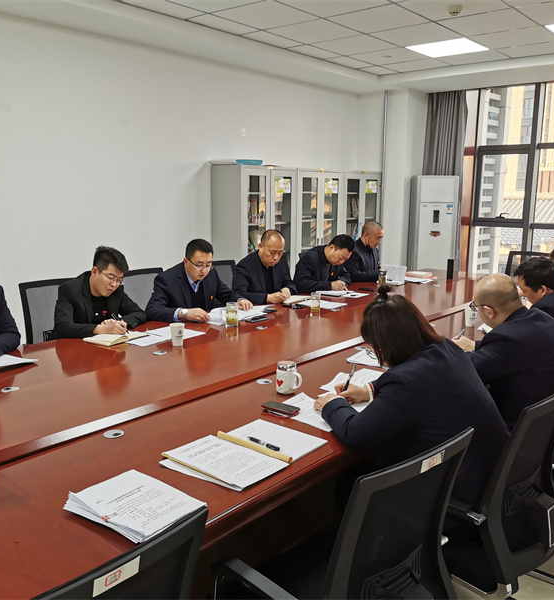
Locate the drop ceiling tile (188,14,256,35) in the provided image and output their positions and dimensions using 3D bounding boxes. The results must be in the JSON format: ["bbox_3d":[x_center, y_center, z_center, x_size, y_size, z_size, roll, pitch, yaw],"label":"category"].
[{"bbox_3d":[-0.402,-2.156,4.884,0.257,0.018,0.600,9,13,39],"label":"drop ceiling tile"}]

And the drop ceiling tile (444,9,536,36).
[{"bbox_3d":[1.616,-2.119,4.769,0.600,0.020,0.600,9,13,39],"label":"drop ceiling tile"}]

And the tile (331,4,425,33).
[{"bbox_3d":[0.771,-2.114,4.692,0.600,0.020,0.600,9,13,39],"label":"tile"}]

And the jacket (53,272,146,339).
[{"bbox_3d":[-1.062,0.119,3.758,0.500,0.620,0.600,9,13,39],"label":"jacket"}]

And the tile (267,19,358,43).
[{"bbox_3d":[0.310,-2.182,5.070,0.600,0.018,0.600,9,13,39],"label":"tile"}]

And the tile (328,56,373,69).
[{"bbox_3d":[0.747,-2.382,6.250,0.257,0.018,0.600,9,13,39],"label":"tile"}]

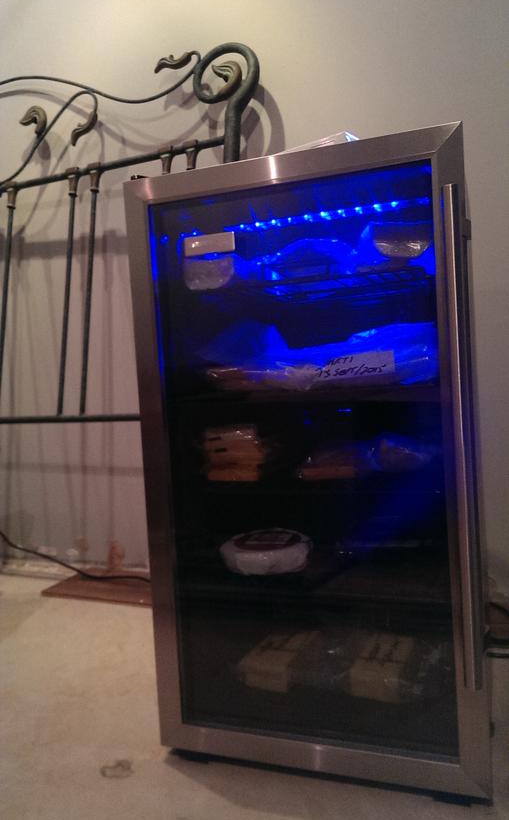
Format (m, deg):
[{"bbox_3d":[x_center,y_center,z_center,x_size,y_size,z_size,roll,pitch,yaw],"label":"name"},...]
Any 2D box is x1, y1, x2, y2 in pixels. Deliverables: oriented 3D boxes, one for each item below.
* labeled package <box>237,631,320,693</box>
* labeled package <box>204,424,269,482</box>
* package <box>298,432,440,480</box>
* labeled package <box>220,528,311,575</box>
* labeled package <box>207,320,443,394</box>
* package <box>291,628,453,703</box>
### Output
[{"bbox_3d":[0.040,0.367,0.993,0.070,0.044,0.120,-2,3,27],"label":"labeled package"},{"bbox_3d":[-0.011,0.062,1.021,0.090,0.078,0.100,-2,3,22],"label":"labeled package"},{"bbox_3d":[0.167,0.068,0.956,0.180,0.052,0.110,-2,3,22],"label":"package"},{"bbox_3d":[0.018,0.215,1.026,0.138,0.036,0.138,-3,3,0],"label":"labeled package"},{"bbox_3d":[0.099,-0.072,0.972,0.330,0.086,0.150,-2,3,22],"label":"labeled package"},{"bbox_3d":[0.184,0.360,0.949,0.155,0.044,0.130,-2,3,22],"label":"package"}]

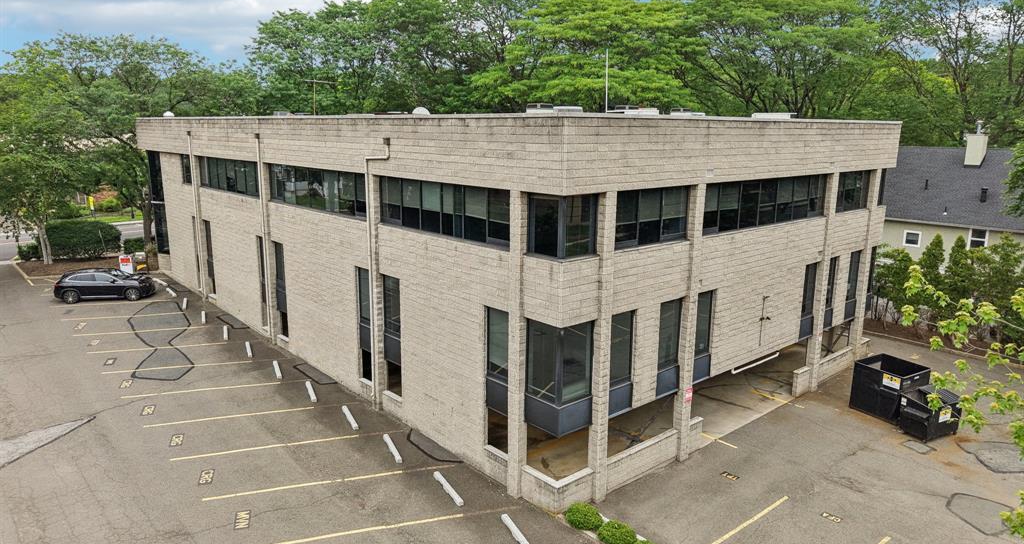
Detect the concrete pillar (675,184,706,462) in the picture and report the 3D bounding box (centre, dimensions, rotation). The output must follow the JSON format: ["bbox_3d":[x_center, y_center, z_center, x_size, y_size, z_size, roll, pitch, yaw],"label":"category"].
[{"bbox_3d":[5.405,1.689,21.786,0.420,8.710,0.390,-10,16,-41],"label":"concrete pillar"}]

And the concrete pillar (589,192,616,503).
[{"bbox_3d":[2.402,2.153,19.175,0.410,8.640,0.380,-10,16,-41],"label":"concrete pillar"}]

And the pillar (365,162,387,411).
[{"bbox_3d":[-4.709,0.813,24.784,0.310,8.380,0.420,-10,15,-40],"label":"pillar"}]

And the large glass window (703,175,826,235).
[{"bbox_3d":[8.646,-2.399,24.006,8.420,1.600,0.120,-10,16,-41],"label":"large glass window"}]

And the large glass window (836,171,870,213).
[{"bbox_3d":[13.423,-3.203,28.193,3.450,1.600,0.160,-10,15,-40],"label":"large glass window"}]

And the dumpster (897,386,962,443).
[{"bbox_3d":[14.484,4.953,24.678,1.680,1.360,1.120,-5,13,-25],"label":"dumpster"}]

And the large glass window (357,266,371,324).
[{"bbox_3d":[-5.172,0.965,25.510,0.160,2.140,1.170,-10,15,-40],"label":"large glass window"}]

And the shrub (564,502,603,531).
[{"bbox_3d":[1.862,6.269,18.292,0.950,0.620,1.000,0,12,0],"label":"shrub"}]

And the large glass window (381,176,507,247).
[{"bbox_3d":[-2.131,-1.917,21.295,0.120,1.600,6.850,-10,16,-41],"label":"large glass window"}]

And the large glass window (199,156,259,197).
[{"bbox_3d":[-13.320,-4.554,33.587,0.120,1.600,8.350,-10,16,-41],"label":"large glass window"}]

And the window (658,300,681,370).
[{"bbox_3d":[4.690,1.848,21.316,1.270,2.200,0.120,-10,16,-41],"label":"window"}]

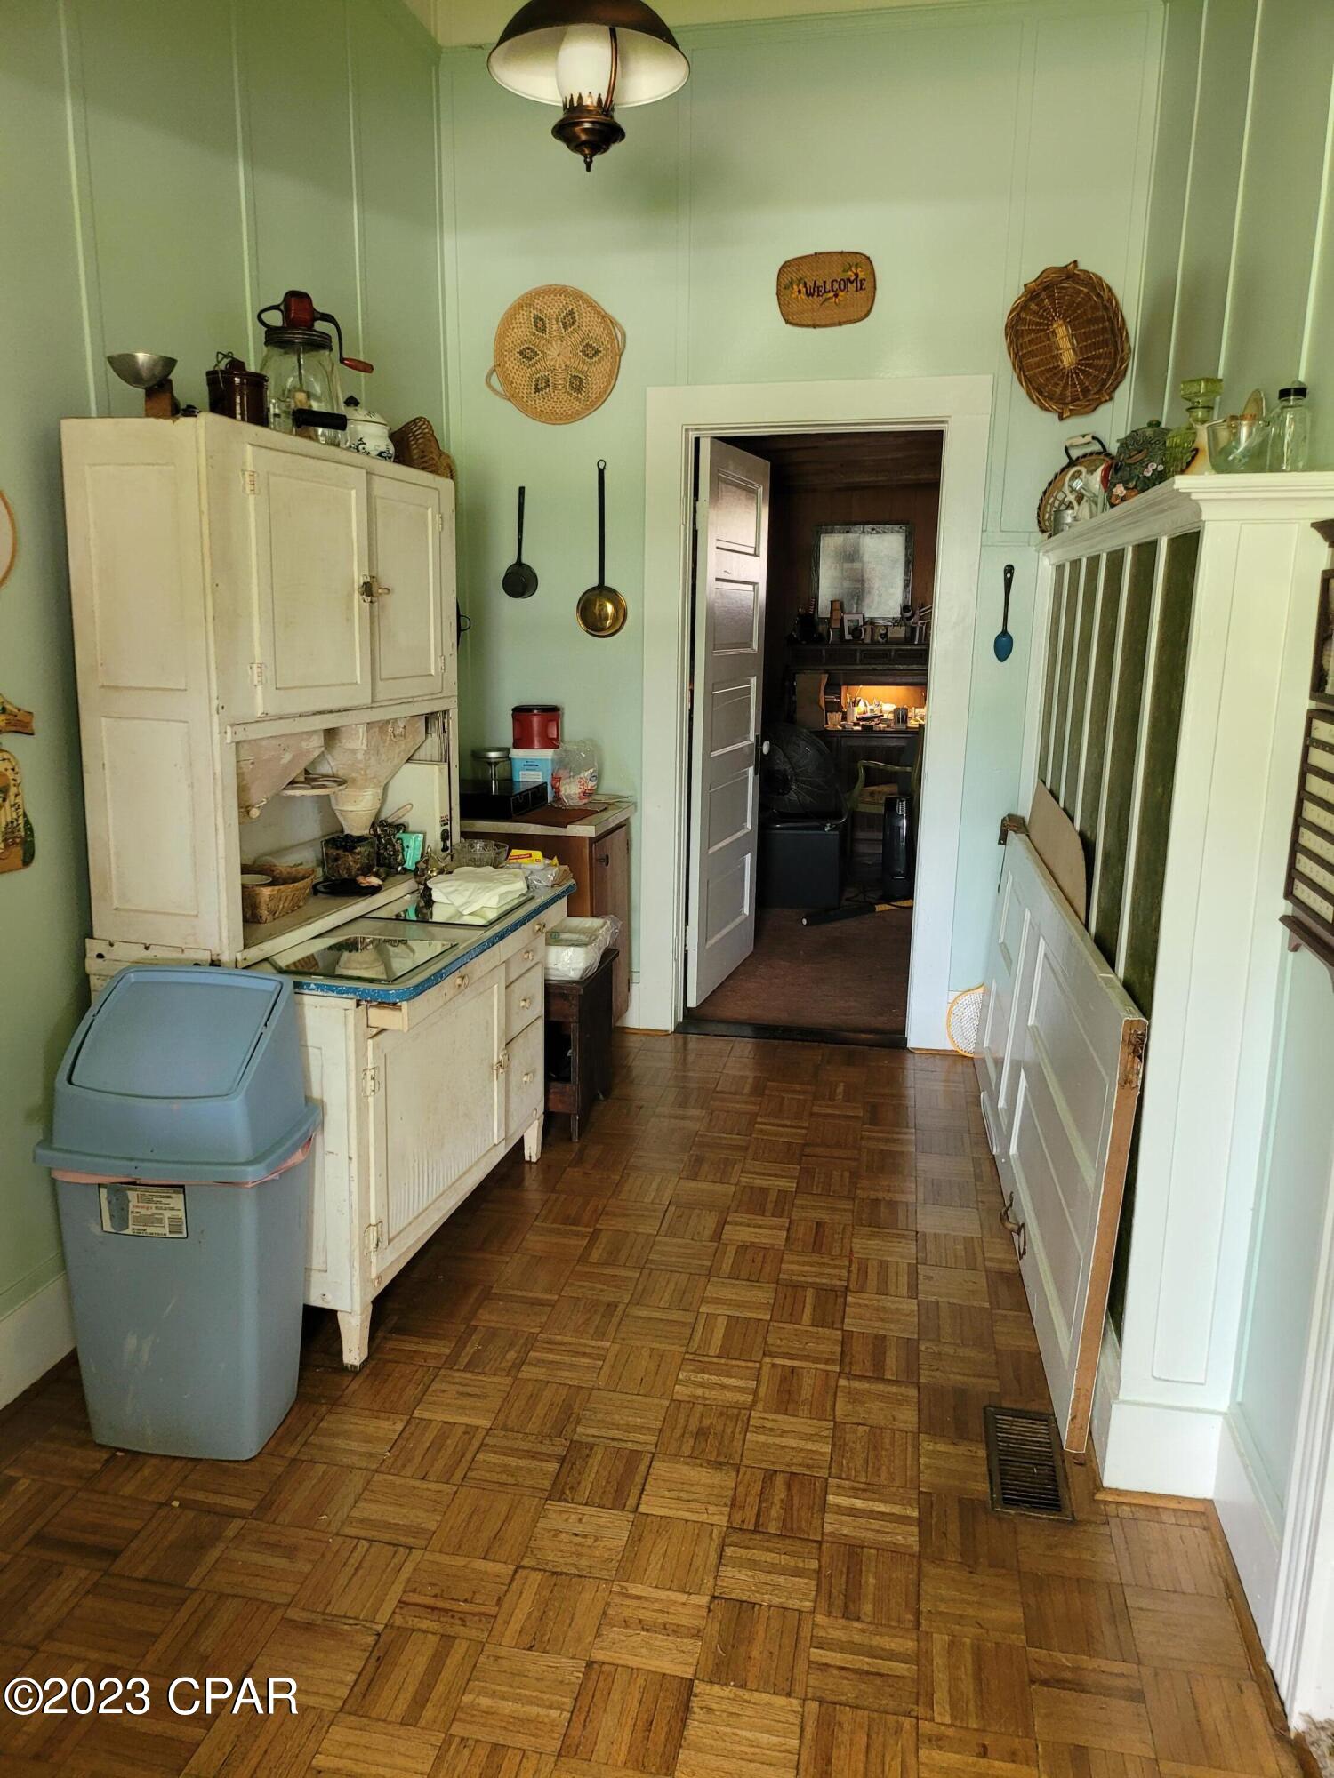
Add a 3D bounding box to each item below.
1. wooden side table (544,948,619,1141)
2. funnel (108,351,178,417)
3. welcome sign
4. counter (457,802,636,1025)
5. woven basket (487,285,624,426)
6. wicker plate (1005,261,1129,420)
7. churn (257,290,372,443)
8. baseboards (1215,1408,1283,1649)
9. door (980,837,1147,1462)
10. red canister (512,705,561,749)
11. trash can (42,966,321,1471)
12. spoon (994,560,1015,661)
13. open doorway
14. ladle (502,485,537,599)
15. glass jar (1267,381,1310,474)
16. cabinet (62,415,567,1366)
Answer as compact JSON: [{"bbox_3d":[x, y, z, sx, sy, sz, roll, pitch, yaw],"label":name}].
[{"bbox_3d":[-0.409,0.425,3.909,0.440,0.453,0.485,4,12,10],"label":"wooden side table"},{"bbox_3d":[-0.980,-0.934,2.516,0.154,0.134,0.154,4,14,14],"label":"funnel"},{"bbox_3d":[0.489,-1.835,4.092,0.300,0.210,0.025,2,12,11],"label":"welcome sign"},{"bbox_3d":[-0.485,0.135,4.387,0.644,0.816,0.625,4,12,10],"label":"counter"},{"bbox_3d":[-0.360,-1.709,4.277,0.447,0.417,0.070,3,14,10],"label":"woven basket"},{"bbox_3d":[1.193,-1.628,3.976,0.340,0.437,0.070,-10,9,13],"label":"wicker plate"},{"bbox_3d":[-0.761,-1.115,2.897,0.248,0.328,0.184,-3,14,-14],"label":"churn"},{"bbox_3d":[0.909,0.994,2.074,0.022,0.166,0.365,4,12,10],"label":"baseboards"},{"bbox_3d":[0.905,0.398,3.273,0.038,0.789,2.055,6,13,8],"label":"door"},{"bbox_3d":[-0.433,-0.536,4.447,0.157,0.134,0.157,1,14,0],"label":"red canister"},{"bbox_3d":[-0.871,0.597,2.480,0.408,0.870,0.328,3,14,9],"label":"trash can"},{"bbox_3d":[1.062,-0.866,4.183,0.068,0.306,0.030,4,12,10],"label":"spoon"},{"bbox_3d":[0.462,-0.464,4.499,0.815,2.023,0.129,3,14,10],"label":"open doorway"},{"bbox_3d":[-0.483,-1.140,4.405,0.123,0.363,0.075,4,12,10],"label":"ladle"},{"bbox_3d":[0.949,-0.702,2.036,0.064,0.134,0.064,3,14,10],"label":"glass jar"},{"bbox_3d":[-0.676,-0.051,3.080,0.661,1.853,1.078,4,14,14],"label":"cabinet"}]

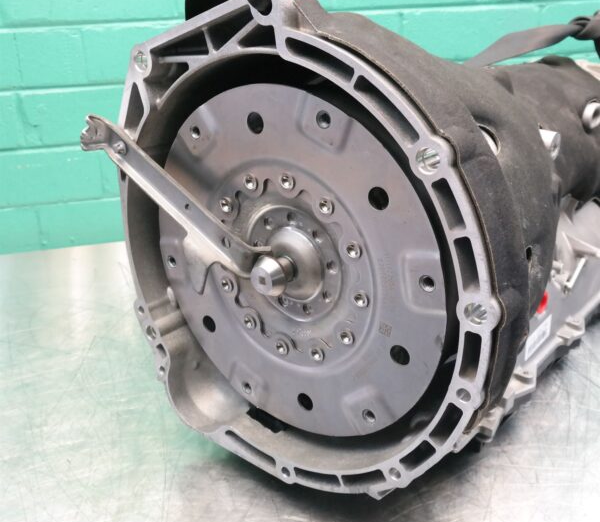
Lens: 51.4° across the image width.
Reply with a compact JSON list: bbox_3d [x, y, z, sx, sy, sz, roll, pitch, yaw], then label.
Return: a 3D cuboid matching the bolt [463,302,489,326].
[{"bbox_3d":[0.102,0.031,0.361,0.015,0.015,0.010,10,24,38],"label":"bolt"}]

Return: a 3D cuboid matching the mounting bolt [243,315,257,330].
[{"bbox_3d":[-0.042,0.052,0.527,0.012,0.012,0.007,10,24,38],"label":"mounting bolt"}]

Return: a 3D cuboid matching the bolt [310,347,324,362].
[{"bbox_3d":[0.014,0.073,0.488,0.012,0.012,0.007,10,24,38],"label":"bolt"}]

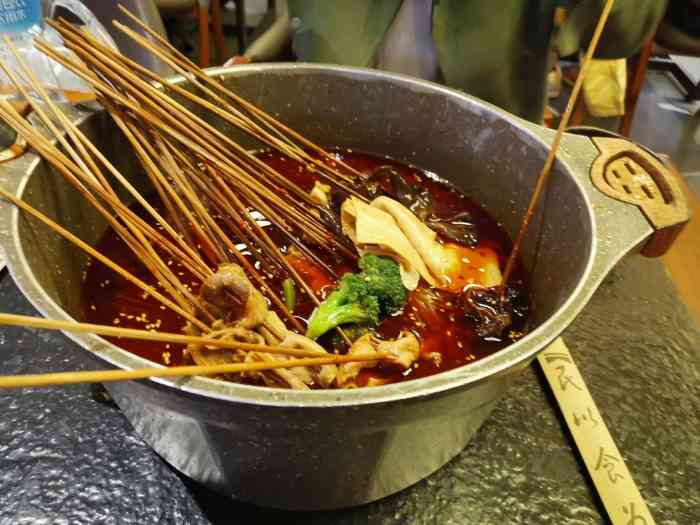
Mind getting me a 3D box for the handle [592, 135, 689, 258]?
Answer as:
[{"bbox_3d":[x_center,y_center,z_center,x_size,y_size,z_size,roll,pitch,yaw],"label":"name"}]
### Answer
[{"bbox_3d":[0.165,-0.039,0.310,0.052,0.023,0.100,5,40,0],"label":"handle"}]

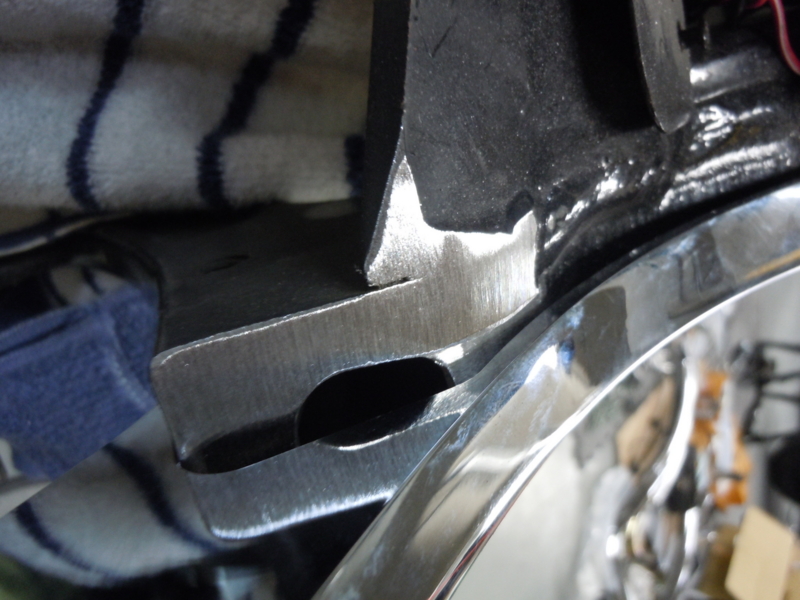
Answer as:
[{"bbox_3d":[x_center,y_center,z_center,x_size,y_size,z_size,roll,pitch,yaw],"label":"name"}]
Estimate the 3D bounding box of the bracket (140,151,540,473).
[{"bbox_3d":[-0.017,0.000,0.215,0.132,0.088,0.030,-16,28,0],"label":"bracket"}]

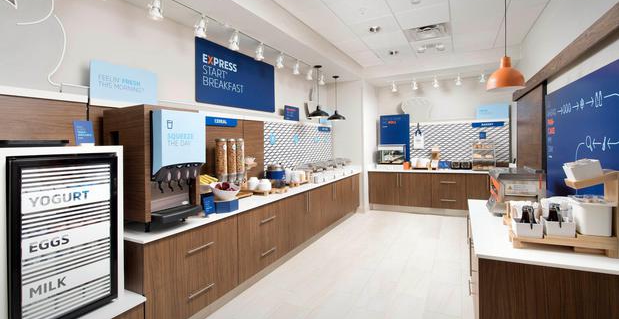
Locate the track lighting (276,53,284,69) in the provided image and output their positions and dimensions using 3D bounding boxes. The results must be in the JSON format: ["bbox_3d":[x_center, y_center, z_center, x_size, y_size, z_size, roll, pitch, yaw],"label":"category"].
[{"bbox_3d":[-0.433,-1.449,4.065,0.122,0.234,0.101,0,3,29],"label":"track lighting"}]

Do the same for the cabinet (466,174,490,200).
[{"bbox_3d":[3.374,0.629,5.508,0.391,0.716,0.570,0,3,29],"label":"cabinet"}]

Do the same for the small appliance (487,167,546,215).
[{"bbox_3d":[1.830,0.285,2.468,0.370,0.380,0.290,-1,3,10],"label":"small appliance"}]

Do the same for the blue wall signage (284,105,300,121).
[{"bbox_3d":[-0.293,-0.791,4.743,0.020,0.235,0.460,1,4,29],"label":"blue wall signage"}]

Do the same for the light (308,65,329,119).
[{"bbox_3d":[0.162,-1.215,4.940,0.360,0.920,0.360,-1,3,0],"label":"light"}]

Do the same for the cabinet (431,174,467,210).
[{"bbox_3d":[2.927,0.630,5.758,0.634,0.716,0.570,0,3,29],"label":"cabinet"}]

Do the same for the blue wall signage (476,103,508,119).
[{"bbox_3d":[3.686,-0.961,5.551,0.534,0.288,0.025,0,3,29],"label":"blue wall signage"}]

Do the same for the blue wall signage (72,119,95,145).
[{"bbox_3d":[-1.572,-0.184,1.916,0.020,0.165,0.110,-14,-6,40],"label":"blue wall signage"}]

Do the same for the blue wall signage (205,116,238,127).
[{"bbox_3d":[-1.034,-0.442,3.295,0.025,0.101,0.524,0,3,29],"label":"blue wall signage"}]

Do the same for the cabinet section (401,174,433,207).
[{"bbox_3d":[2.390,0.632,6.087,0.637,0.725,0.580,0,3,28],"label":"cabinet section"}]

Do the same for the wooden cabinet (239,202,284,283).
[{"bbox_3d":[-0.750,0.871,3.256,0.570,0.716,0.828,0,3,29],"label":"wooden cabinet"}]

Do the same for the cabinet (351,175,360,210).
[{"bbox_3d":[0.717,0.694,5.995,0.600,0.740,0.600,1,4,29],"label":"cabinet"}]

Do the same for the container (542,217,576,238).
[{"bbox_3d":[1.521,0.421,1.692,0.130,0.088,0.130,0,4,19],"label":"container"}]

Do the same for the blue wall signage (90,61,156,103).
[{"bbox_3d":[-1.583,-0.642,2.387,0.020,0.310,0.540,1,4,29],"label":"blue wall signage"}]

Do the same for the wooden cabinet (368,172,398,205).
[{"bbox_3d":[1.784,0.631,6.396,0.657,0.716,0.570,0,3,29],"label":"wooden cabinet"}]

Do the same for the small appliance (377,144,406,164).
[{"bbox_3d":[1.965,-0.138,6.510,0.570,0.440,0.420,1,4,29],"label":"small appliance"}]

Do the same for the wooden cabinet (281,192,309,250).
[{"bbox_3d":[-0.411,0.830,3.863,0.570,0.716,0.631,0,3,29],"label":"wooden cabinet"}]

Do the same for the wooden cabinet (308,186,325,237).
[{"bbox_3d":[-0.141,0.796,4.347,0.570,0.716,0.480,0,3,29],"label":"wooden cabinet"}]

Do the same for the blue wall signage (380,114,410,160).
[{"bbox_3d":[2.009,-0.459,6.448,0.671,1.135,0.037,0,3,29],"label":"blue wall signage"}]

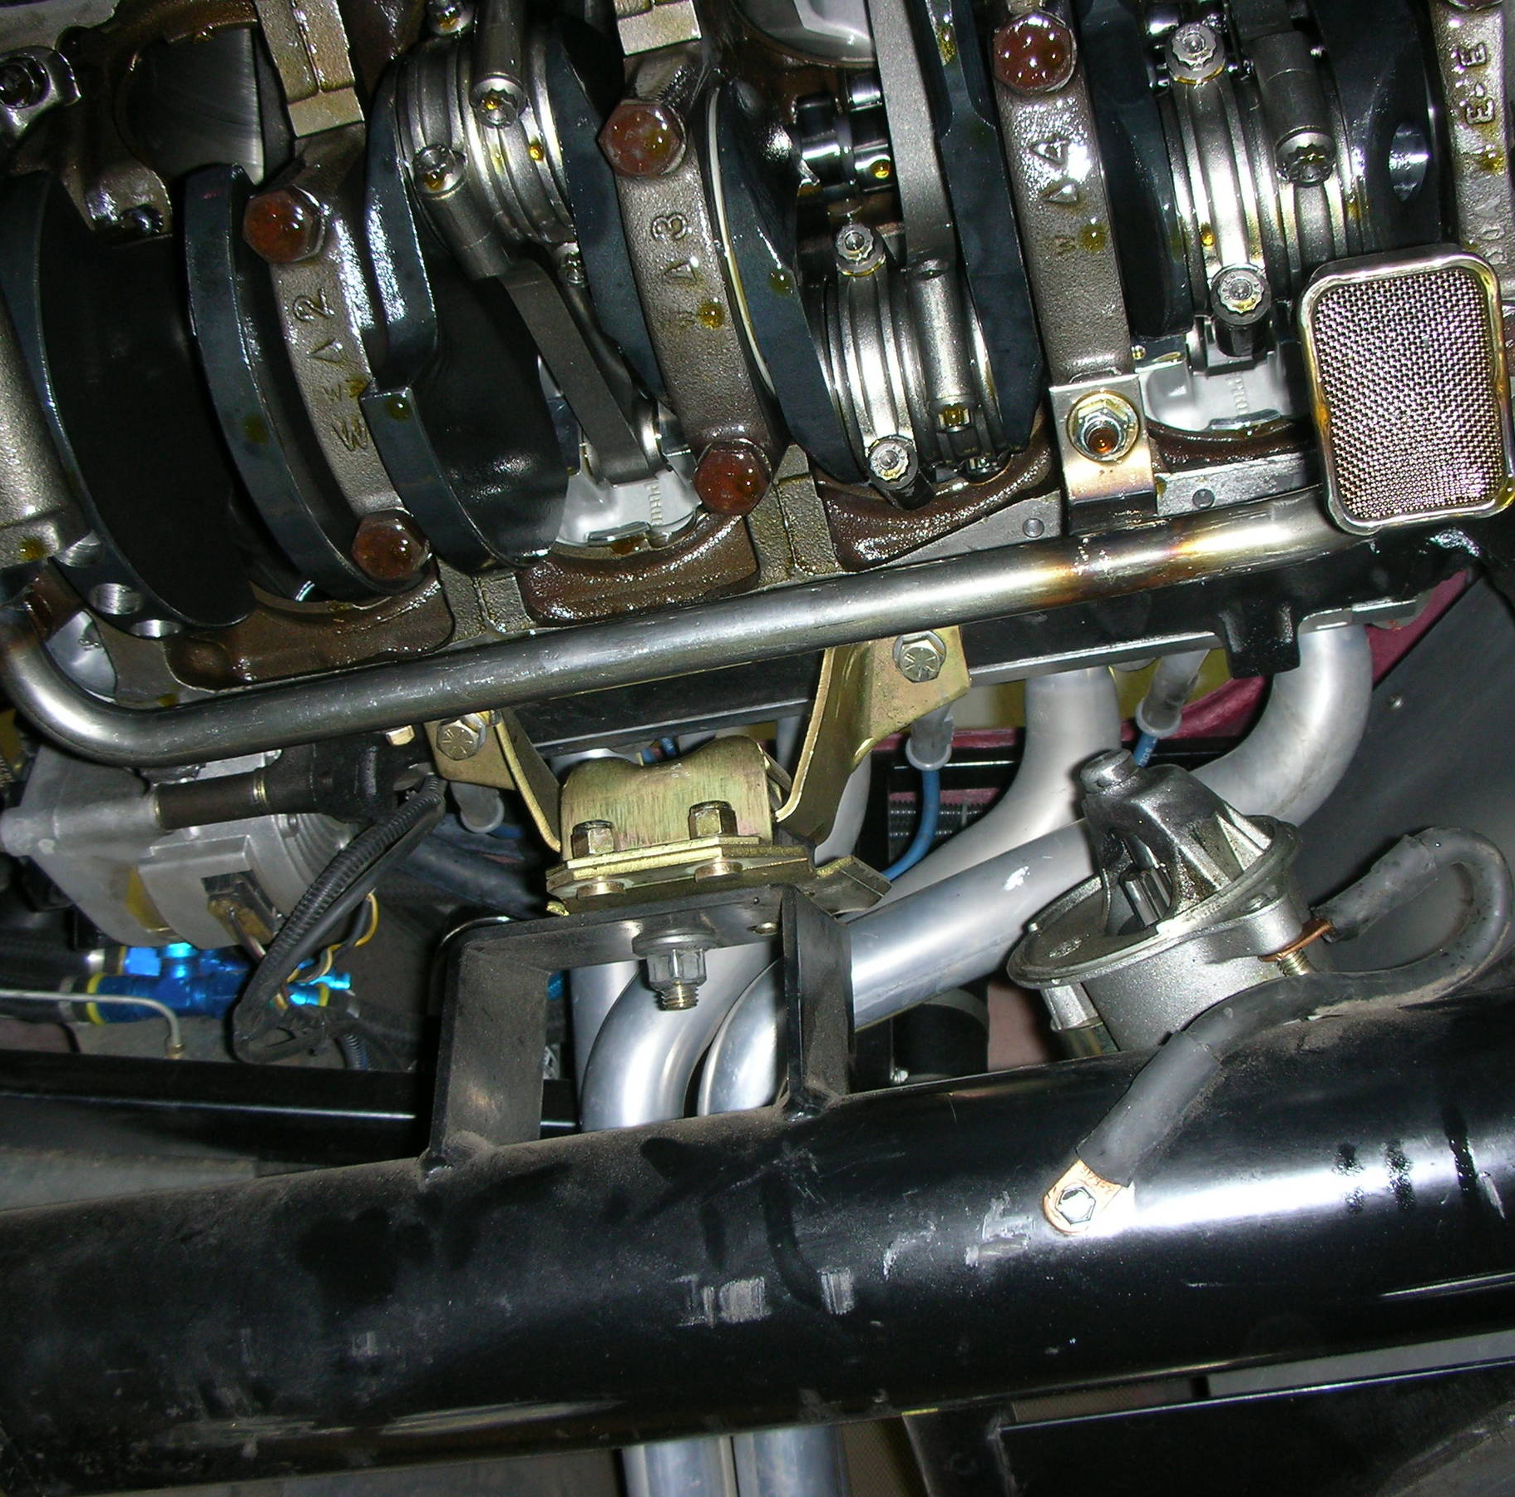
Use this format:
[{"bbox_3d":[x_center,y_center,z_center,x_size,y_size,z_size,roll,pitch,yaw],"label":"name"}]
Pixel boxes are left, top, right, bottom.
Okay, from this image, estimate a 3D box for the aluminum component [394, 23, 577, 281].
[{"bbox_3d":[-0.083,-0.182,0.622,0.053,0.065,0.070,-9,-64,13],"label":"aluminum component"}]

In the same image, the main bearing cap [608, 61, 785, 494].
[{"bbox_3d":[-0.019,-0.139,0.605,0.029,0.055,0.130,-9,-64,13],"label":"main bearing cap"}]

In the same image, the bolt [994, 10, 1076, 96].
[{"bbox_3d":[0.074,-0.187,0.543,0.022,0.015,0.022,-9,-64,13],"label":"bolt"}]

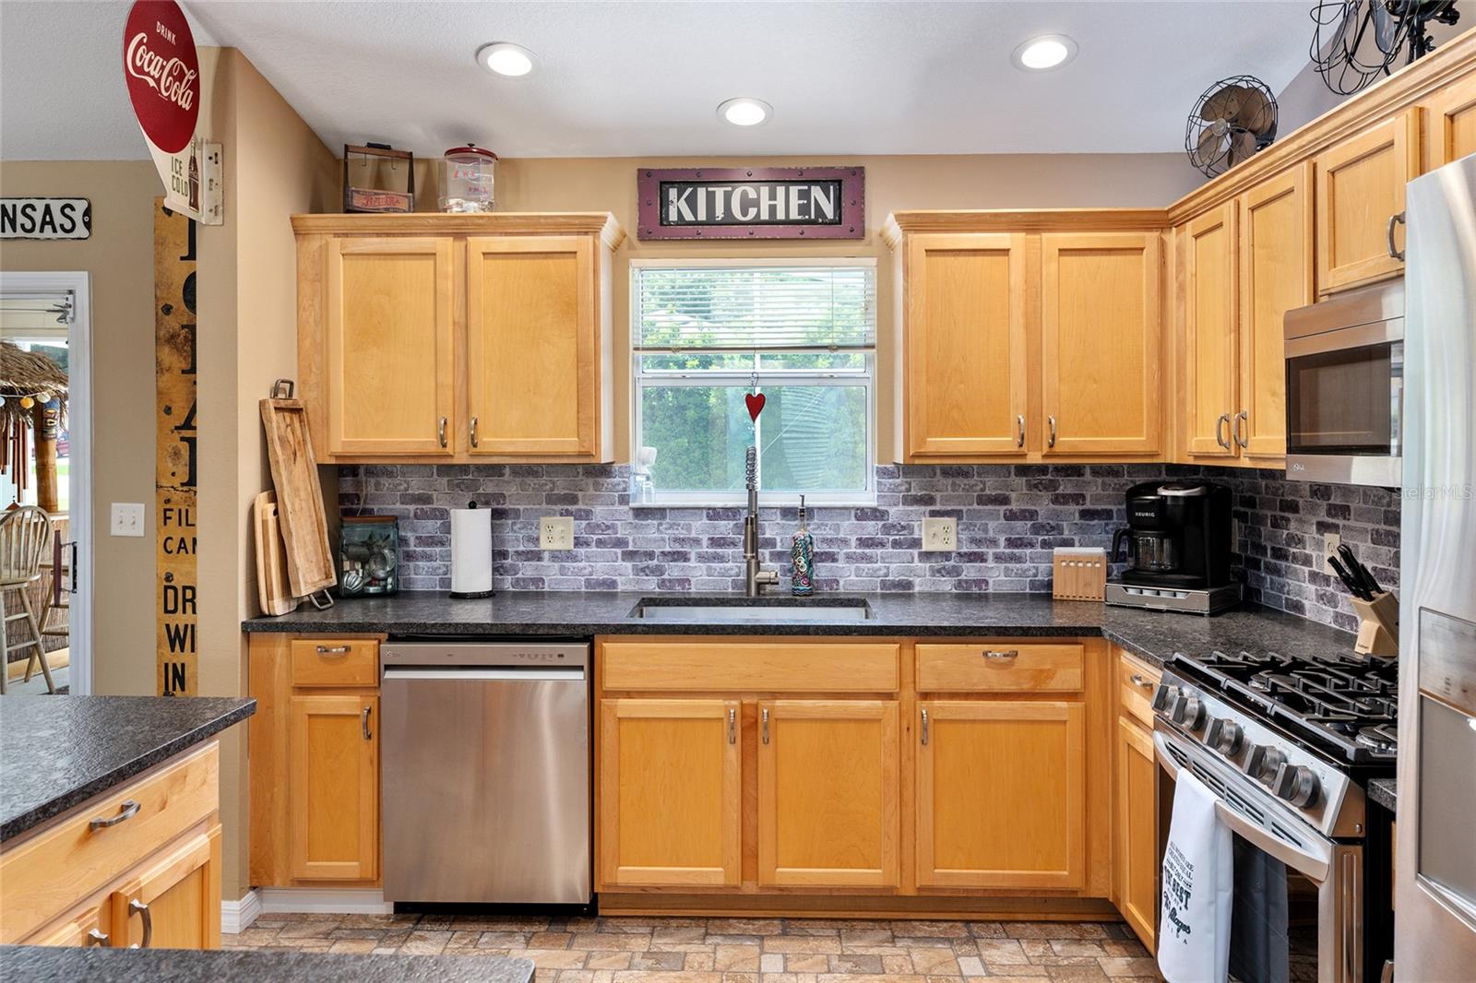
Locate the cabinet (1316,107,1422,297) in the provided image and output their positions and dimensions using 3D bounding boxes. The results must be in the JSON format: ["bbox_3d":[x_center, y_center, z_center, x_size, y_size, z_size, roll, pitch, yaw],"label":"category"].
[{"bbox_3d":[1.479,-0.595,2.060,0.330,0.350,0.390,0,2,2],"label":"cabinet"}]

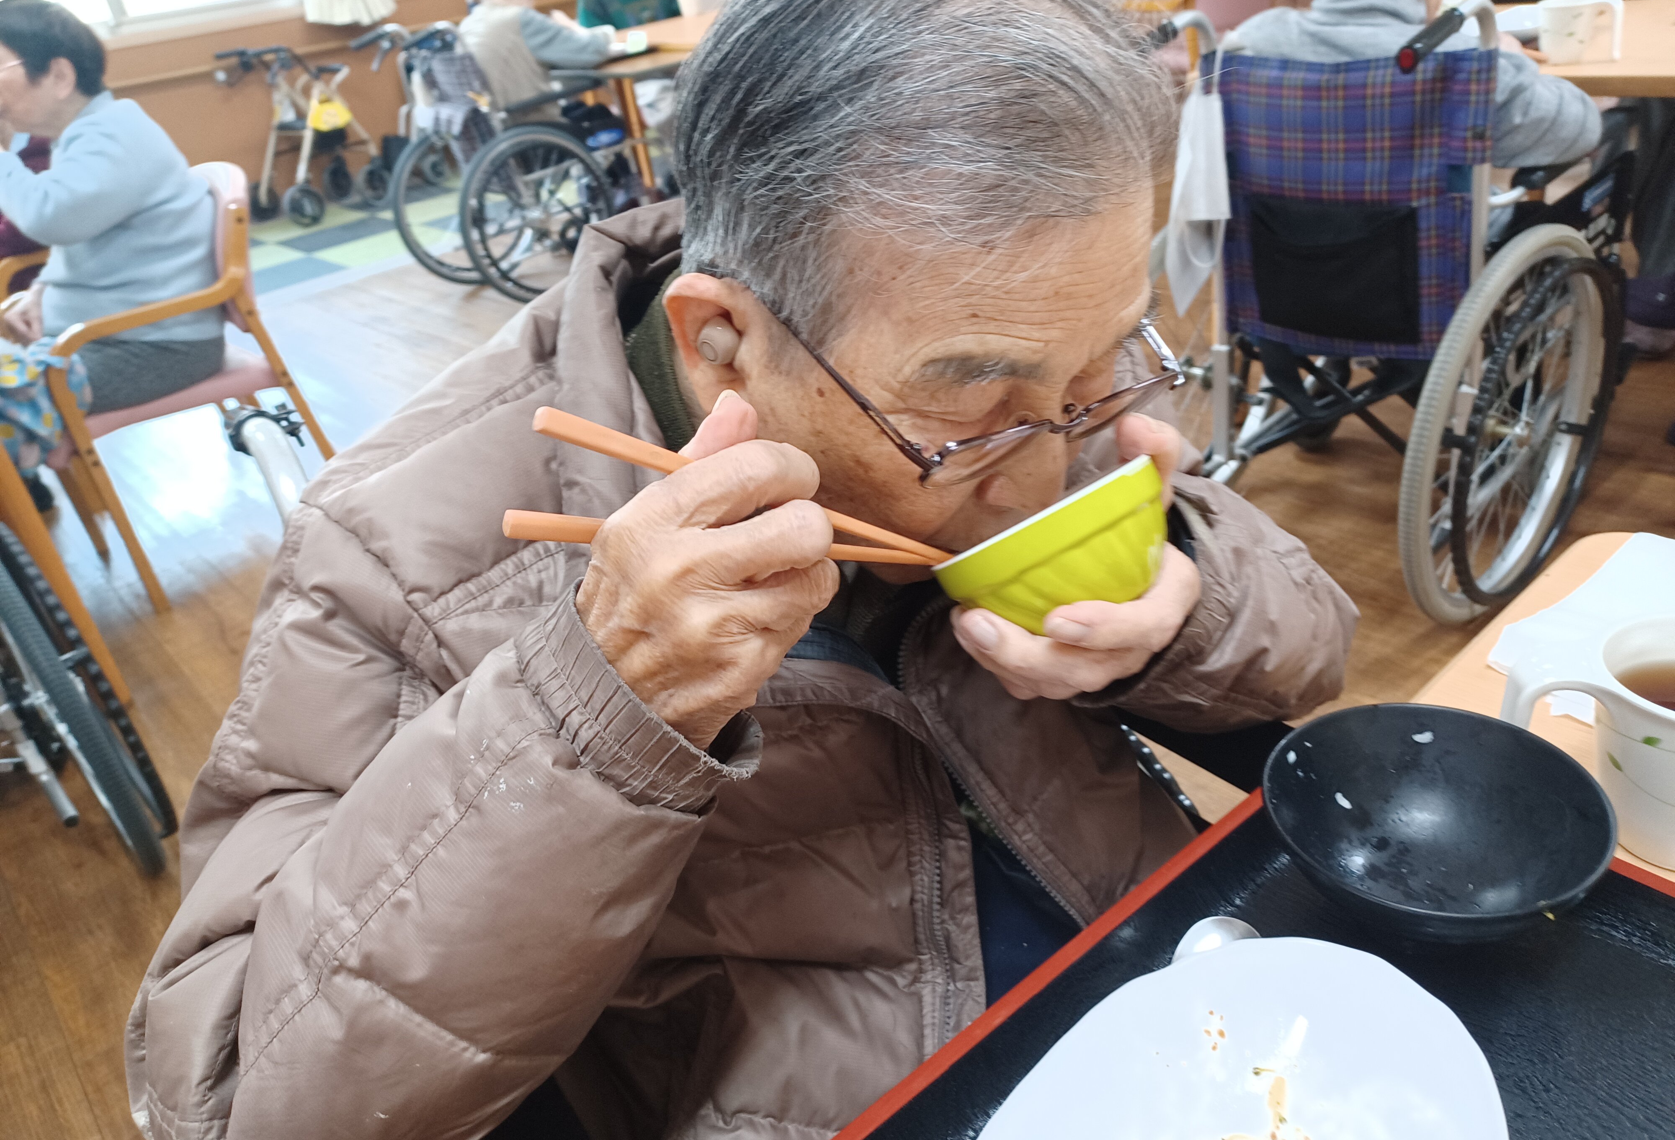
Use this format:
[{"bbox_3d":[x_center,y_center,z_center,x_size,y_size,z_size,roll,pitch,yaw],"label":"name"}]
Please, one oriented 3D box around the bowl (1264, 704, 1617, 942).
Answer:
[{"bbox_3d":[0.256,0.119,0.527,0.134,0.052,0.134,-6,29,3],"label":"bowl"}]

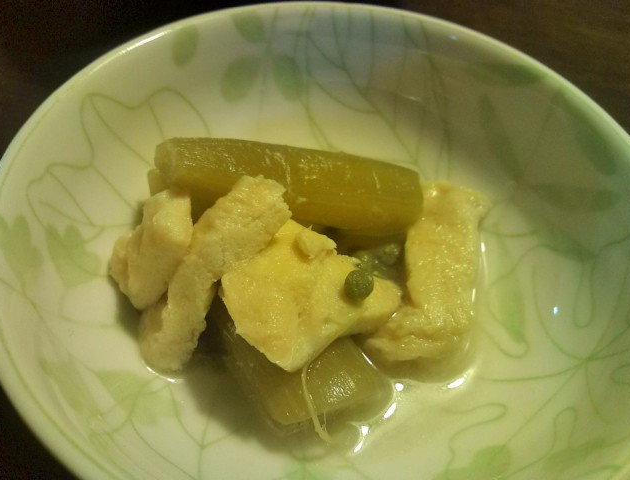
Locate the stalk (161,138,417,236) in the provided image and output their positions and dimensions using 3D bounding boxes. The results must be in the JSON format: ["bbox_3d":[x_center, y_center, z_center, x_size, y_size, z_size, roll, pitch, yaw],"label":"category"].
[{"bbox_3d":[-0.008,-0.016,0.181,0.079,0.017,0.018,6,54,3],"label":"stalk"}]

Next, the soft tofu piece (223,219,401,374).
[{"bbox_3d":[-0.002,0.014,0.155,0.034,0.013,0.030,-32,60,-26],"label":"soft tofu piece"}]

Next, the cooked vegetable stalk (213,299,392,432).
[{"bbox_3d":[-0.004,0.029,0.163,0.028,0.017,0.038,-26,60,-19],"label":"cooked vegetable stalk"}]

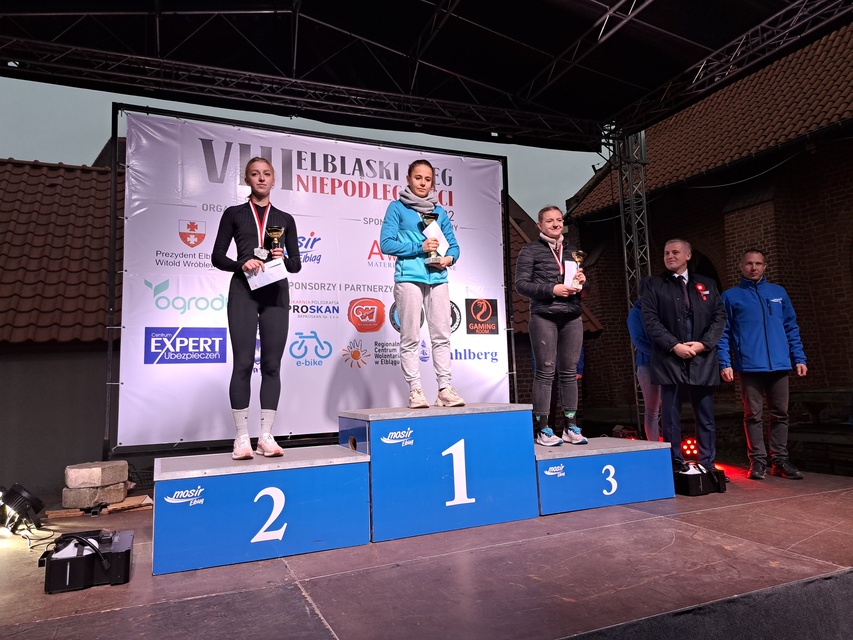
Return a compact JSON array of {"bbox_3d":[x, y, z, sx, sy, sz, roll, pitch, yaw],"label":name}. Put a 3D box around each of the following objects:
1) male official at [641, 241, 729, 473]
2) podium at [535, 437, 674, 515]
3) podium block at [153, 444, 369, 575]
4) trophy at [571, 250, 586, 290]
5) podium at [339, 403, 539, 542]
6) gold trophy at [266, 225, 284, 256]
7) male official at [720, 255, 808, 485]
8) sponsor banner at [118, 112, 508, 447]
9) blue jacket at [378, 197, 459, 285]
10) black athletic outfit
[{"bbox_3d":[2.058,0.278,4.690,0.590,1.876,0.420,-3,-6,9],"label":"male official"},{"bbox_3d":[1.007,1.004,3.926,1.032,0.341,0.620,1,-6,-23],"label":"podium"},{"bbox_3d":[-0.856,0.928,3.051,0.991,0.430,0.608,1,-6,-23],"label":"podium block"},{"bbox_3d":[1.058,-0.343,4.103,0.100,0.275,0.100,4,-5,0],"label":"trophy"},{"bbox_3d":[0.054,0.841,3.483,0.999,0.634,0.608,1,-6,-23],"label":"podium"},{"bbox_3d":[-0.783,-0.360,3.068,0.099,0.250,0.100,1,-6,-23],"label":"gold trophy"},{"bbox_3d":[2.598,0.317,4.580,0.576,1.742,0.360,-4,-6,17],"label":"male official"},{"bbox_3d":[-0.871,-0.366,5.817,3.769,2.904,0.050,1,-6,-22],"label":"sponsor banner"},{"bbox_3d":[-0.046,-0.499,3.745,0.491,0.555,0.330,0,-6,-18],"label":"blue jacket"},{"bbox_3d":[-0.920,-0.089,3.202,0.451,1.146,0.320,1,-7,-26],"label":"black athletic outfit"}]

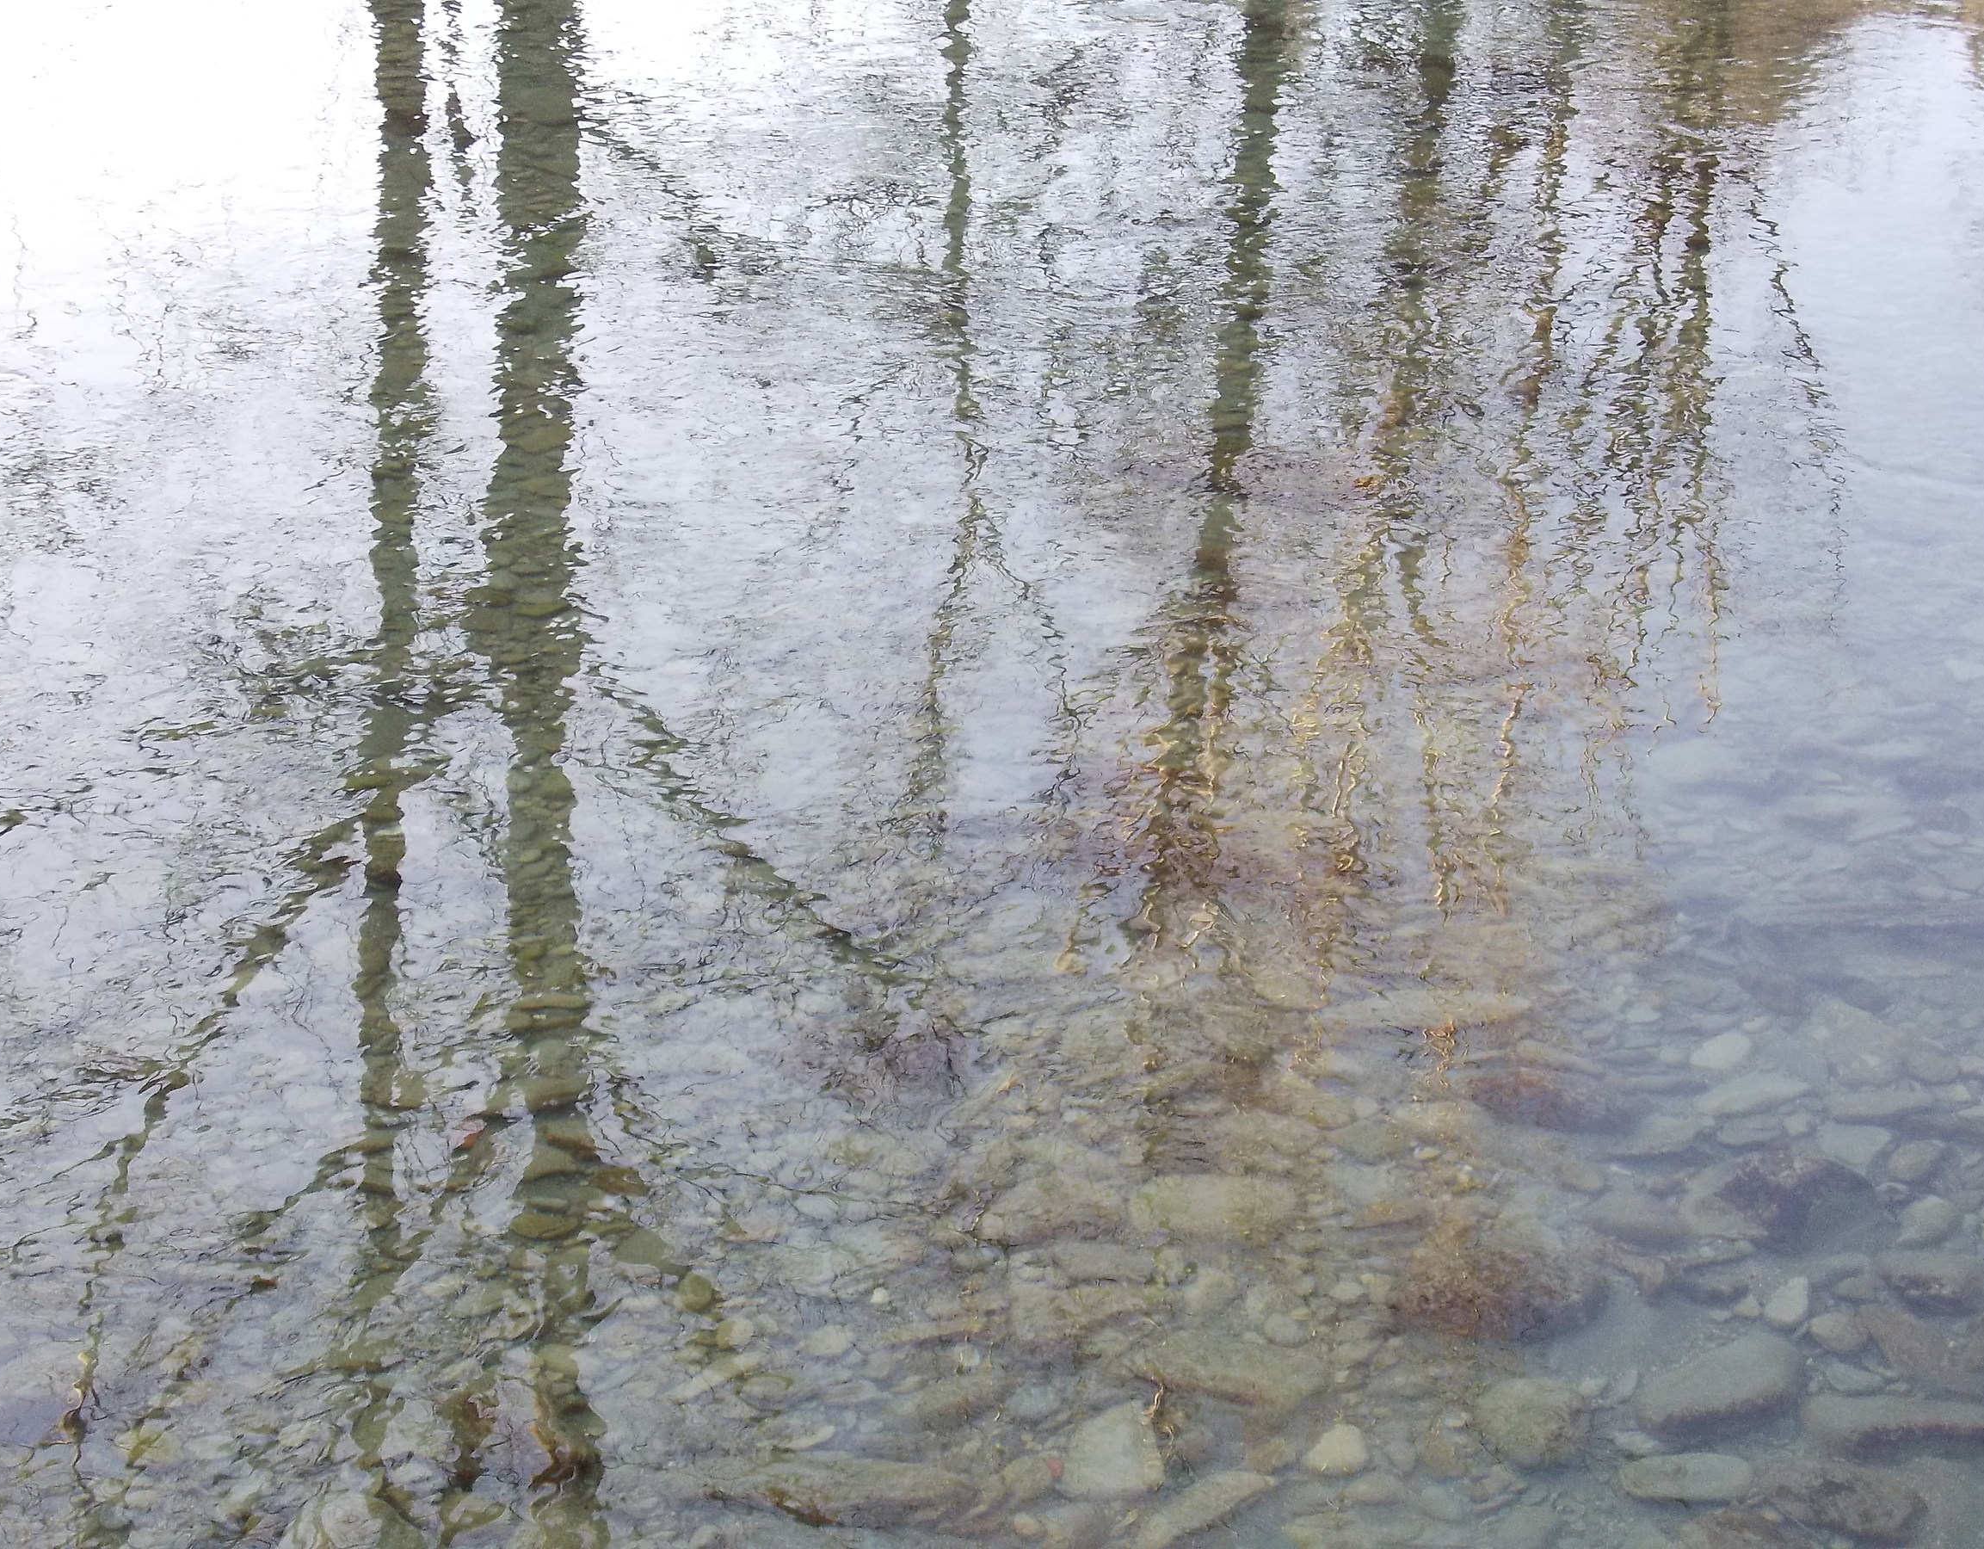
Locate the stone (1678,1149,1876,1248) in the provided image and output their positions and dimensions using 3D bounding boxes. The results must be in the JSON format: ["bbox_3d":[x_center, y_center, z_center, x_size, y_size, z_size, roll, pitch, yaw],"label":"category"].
[{"bbox_3d":[0.833,0.450,4.495,0.205,0.079,0.127,0,20,0],"label":"stone"}]

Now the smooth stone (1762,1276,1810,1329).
[{"bbox_3d":[0.811,0.540,4.323,0.049,0.028,0.069,5,21,14],"label":"smooth stone"}]

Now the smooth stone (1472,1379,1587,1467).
[{"bbox_3d":[0.523,0.632,4.126,0.112,0.067,0.119,0,25,0],"label":"smooth stone"}]

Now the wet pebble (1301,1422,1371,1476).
[{"bbox_3d":[0.327,0.641,4.032,0.065,0.037,0.055,-2,20,-5],"label":"wet pebble"}]

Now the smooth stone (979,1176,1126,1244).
[{"bbox_3d":[0.065,0.464,4.499,0.154,0.051,0.092,-2,20,-5],"label":"smooth stone"}]

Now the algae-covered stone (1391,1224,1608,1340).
[{"bbox_3d":[0.517,0.517,4.320,0.222,0.110,0.138,0,25,0],"label":"algae-covered stone"}]

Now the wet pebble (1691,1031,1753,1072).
[{"bbox_3d":[0.849,0.322,4.916,0.075,0.032,0.062,-5,21,-14],"label":"wet pebble"}]

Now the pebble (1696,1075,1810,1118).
[{"bbox_3d":[0.853,0.361,4.745,0.138,0.038,0.068,-9,26,-18],"label":"pebble"}]

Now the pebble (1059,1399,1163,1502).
[{"bbox_3d":[0.113,0.641,4.015,0.098,0.049,0.122,3,20,8],"label":"pebble"}]

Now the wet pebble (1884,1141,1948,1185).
[{"bbox_3d":[1.006,0.423,4.613,0.067,0.035,0.069,-6,26,-14],"label":"wet pebble"}]

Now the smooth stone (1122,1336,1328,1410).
[{"bbox_3d":[0.232,0.593,4.210,0.208,0.066,0.090,8,26,16],"label":"smooth stone"}]

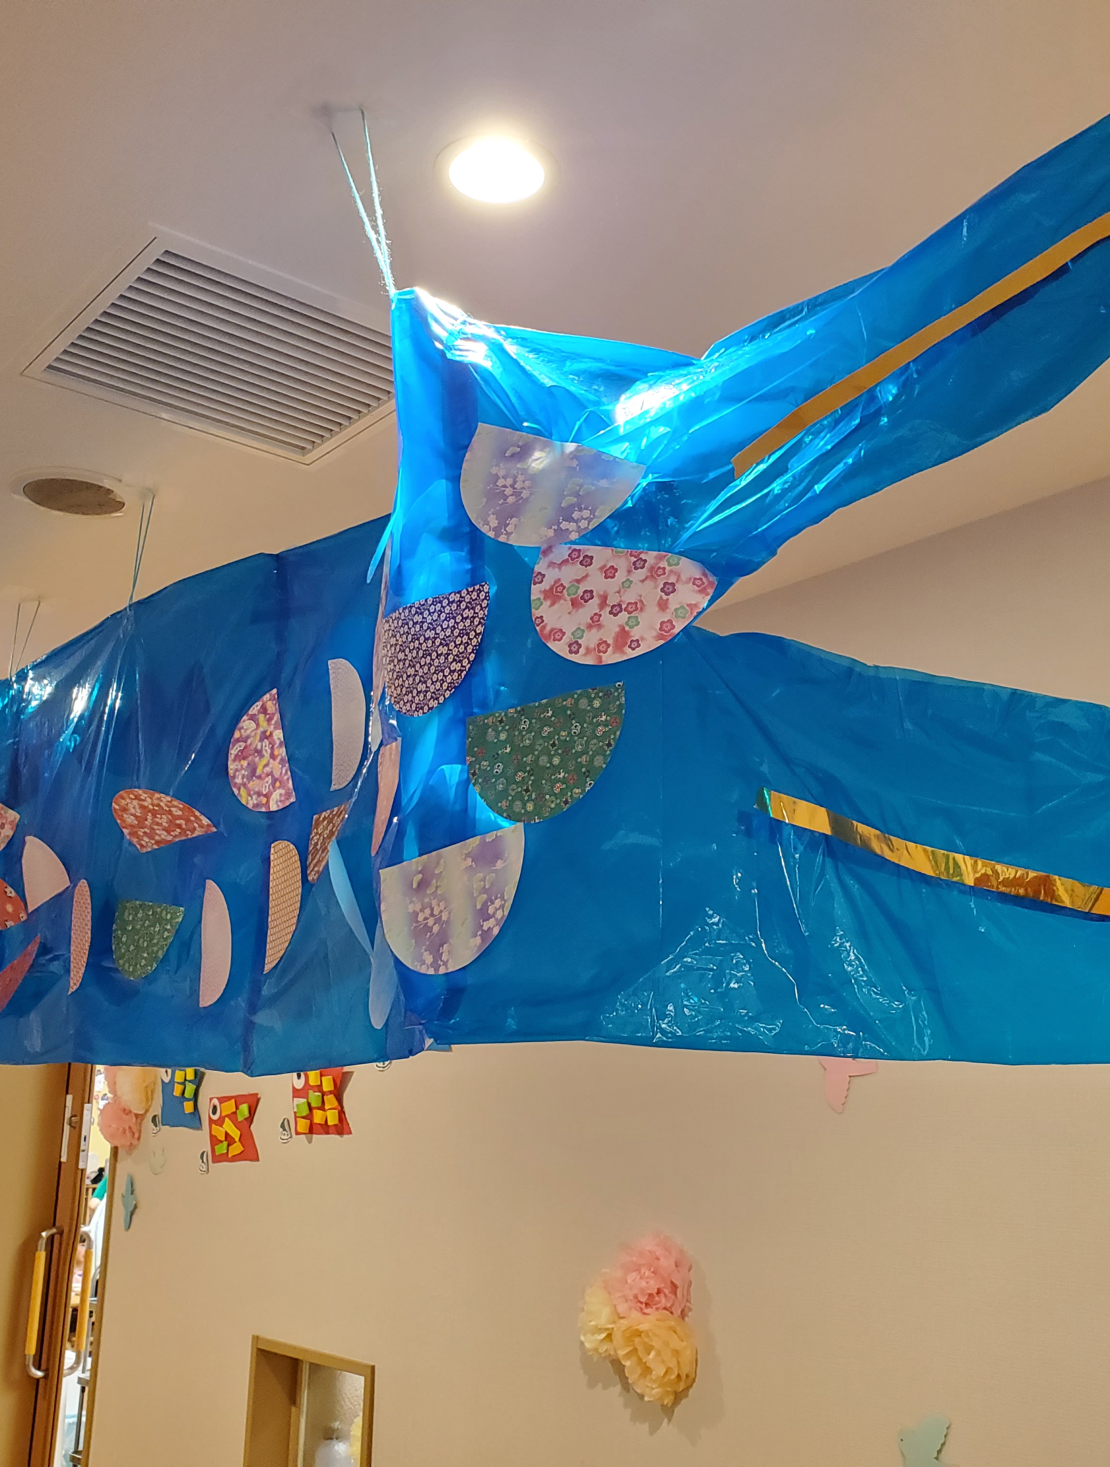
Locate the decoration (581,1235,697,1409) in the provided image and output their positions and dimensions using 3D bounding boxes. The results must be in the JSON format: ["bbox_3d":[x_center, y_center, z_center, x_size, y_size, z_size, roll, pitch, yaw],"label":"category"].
[{"bbox_3d":[0.139,0.967,2.424,0.120,0.285,0.250,12,-18,-38],"label":"decoration"}]

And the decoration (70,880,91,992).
[{"bbox_3d":[-0.691,0.295,2.140,0.010,0.165,0.082,11,-18,-35],"label":"decoration"}]

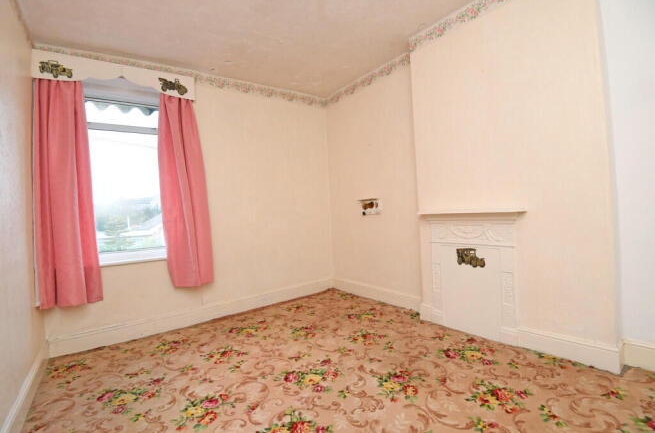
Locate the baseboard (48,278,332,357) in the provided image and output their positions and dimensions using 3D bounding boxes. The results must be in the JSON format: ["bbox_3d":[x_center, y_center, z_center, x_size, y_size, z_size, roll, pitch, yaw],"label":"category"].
[{"bbox_3d":[-1.111,1.006,3.224,2.905,0.165,0.028,-3,0,-36],"label":"baseboard"}]

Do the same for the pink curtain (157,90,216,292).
[{"bbox_3d":[-1.408,-0.263,2.903,0.431,1.908,0.130,-3,0,-36],"label":"pink curtain"}]

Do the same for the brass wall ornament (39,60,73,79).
[{"bbox_3d":[-2.165,-1.176,2.327,0.199,0.140,0.022,-3,0,-36],"label":"brass wall ornament"}]

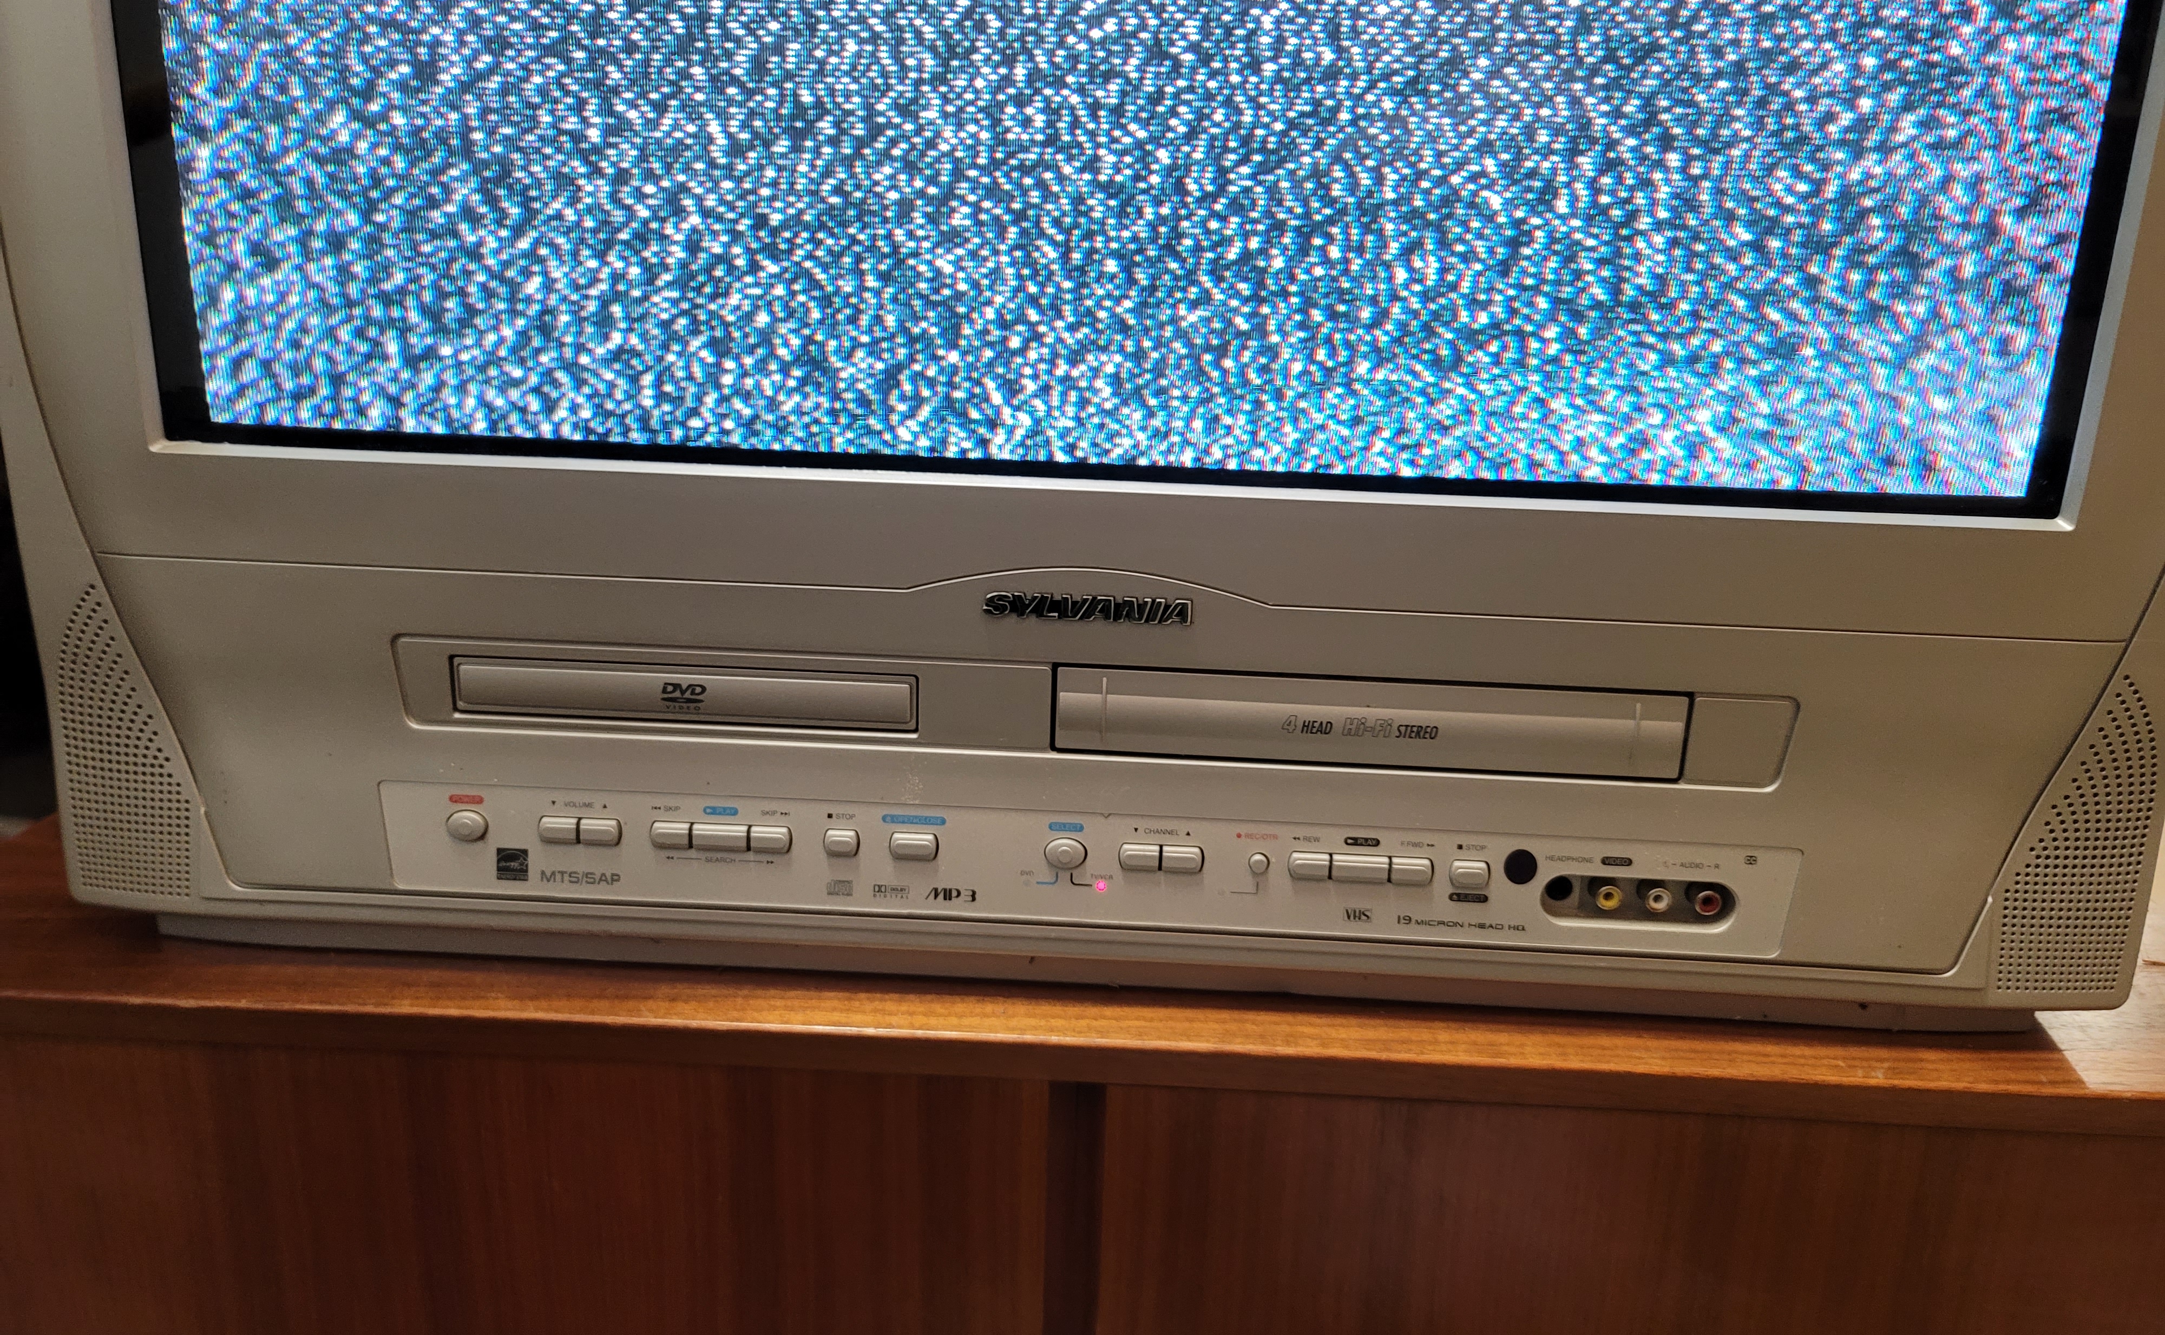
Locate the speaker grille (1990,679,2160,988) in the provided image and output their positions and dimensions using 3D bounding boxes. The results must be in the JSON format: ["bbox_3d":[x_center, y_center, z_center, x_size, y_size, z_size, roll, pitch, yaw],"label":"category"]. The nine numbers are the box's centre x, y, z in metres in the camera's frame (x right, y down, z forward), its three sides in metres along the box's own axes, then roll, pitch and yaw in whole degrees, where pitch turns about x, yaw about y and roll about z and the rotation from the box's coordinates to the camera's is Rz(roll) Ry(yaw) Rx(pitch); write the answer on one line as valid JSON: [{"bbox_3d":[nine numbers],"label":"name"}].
[{"bbox_3d":[0.300,0.050,0.472,0.040,0.103,0.012,2,15,-2],"label":"speaker grille"}]

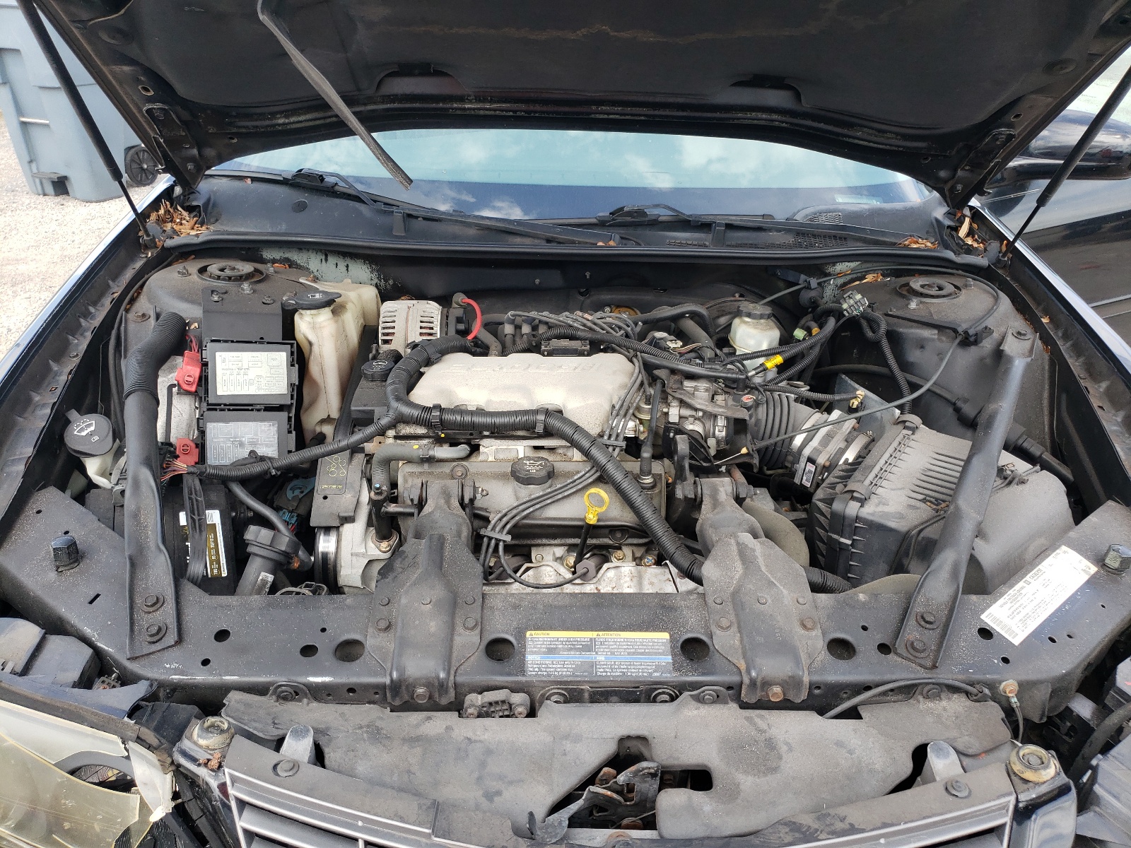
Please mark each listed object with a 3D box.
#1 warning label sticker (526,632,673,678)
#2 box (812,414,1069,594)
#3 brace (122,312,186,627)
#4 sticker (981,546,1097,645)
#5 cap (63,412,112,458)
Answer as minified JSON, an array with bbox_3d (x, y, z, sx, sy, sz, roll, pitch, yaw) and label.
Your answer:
[{"bbox_3d":[0.037,0.253,0.935,0.161,0.003,0.056,1,41,-3],"label":"warning label sticker"},{"bbox_3d":[0.548,0.160,1.256,0.310,0.210,0.287,20,34,29],"label":"box"},{"bbox_3d":[-0.534,0.036,1.085,0.052,0.050,0.590,-9,48,-20],"label":"brace"},{"bbox_3d":[0.576,0.204,1.028,0.188,0.003,0.048,-25,49,-29],"label":"sticker"},{"bbox_3d":[-0.655,0.016,1.164,0.076,0.024,0.066,35,48,22],"label":"cap"}]

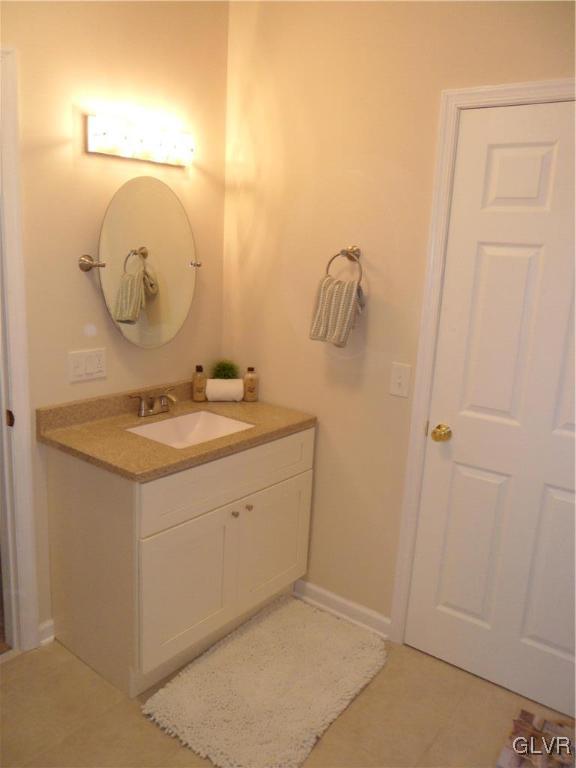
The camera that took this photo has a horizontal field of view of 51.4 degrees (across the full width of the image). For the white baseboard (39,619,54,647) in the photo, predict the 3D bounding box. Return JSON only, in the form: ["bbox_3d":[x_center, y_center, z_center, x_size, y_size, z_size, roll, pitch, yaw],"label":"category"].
[{"bbox_3d":[-0.924,0.961,2.302,0.016,0.094,0.060,12,15,36],"label":"white baseboard"}]

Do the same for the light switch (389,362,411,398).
[{"bbox_3d":[0.421,-0.011,2.253,0.075,0.123,0.009,12,15,36],"label":"light switch"}]

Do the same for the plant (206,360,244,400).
[{"bbox_3d":[-0.294,-0.025,2.793,0.168,0.196,0.120,0,13,-11],"label":"plant"}]

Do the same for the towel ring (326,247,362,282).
[{"bbox_3d":[0.228,-0.434,2.287,0.160,0.180,0.075,12,15,36],"label":"towel ring"}]

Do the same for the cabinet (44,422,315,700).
[{"bbox_3d":[-0.418,0.598,2.501,0.570,0.832,0.932,12,16,37],"label":"cabinet"}]

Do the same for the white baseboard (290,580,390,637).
[{"bbox_3d":[0.230,0.980,2.646,0.520,0.084,0.018,12,16,37],"label":"white baseboard"}]

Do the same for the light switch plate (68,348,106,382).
[{"bbox_3d":[-0.769,-0.072,2.318,0.009,0.115,0.160,12,16,37],"label":"light switch plate"}]

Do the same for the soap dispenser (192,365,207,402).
[{"bbox_3d":[-0.387,0.001,2.657,0.057,0.162,0.048,1,12,-6],"label":"soap dispenser"}]

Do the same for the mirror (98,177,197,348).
[{"bbox_3d":[-0.545,-0.471,2.382,0.022,0.668,0.487,10,15,37],"label":"mirror"}]

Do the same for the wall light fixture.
[{"bbox_3d":[-0.560,-0.916,2.285,0.085,0.130,0.500,12,16,37],"label":"wall light fixture"}]

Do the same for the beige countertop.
[{"bbox_3d":[-0.386,0.131,2.324,0.560,0.117,0.929,12,15,36],"label":"beige countertop"}]

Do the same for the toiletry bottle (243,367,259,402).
[{"bbox_3d":[-0.169,0.009,2.684,0.055,0.156,0.048,1,12,-6],"label":"toiletry bottle"}]

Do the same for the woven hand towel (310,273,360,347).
[{"bbox_3d":[0.188,-0.277,2.279,0.170,0.255,0.115,12,15,36],"label":"woven hand towel"}]

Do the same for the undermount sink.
[{"bbox_3d":[-0.378,0.236,2.360,0.305,0.135,0.400,12,16,37],"label":"undermount sink"}]

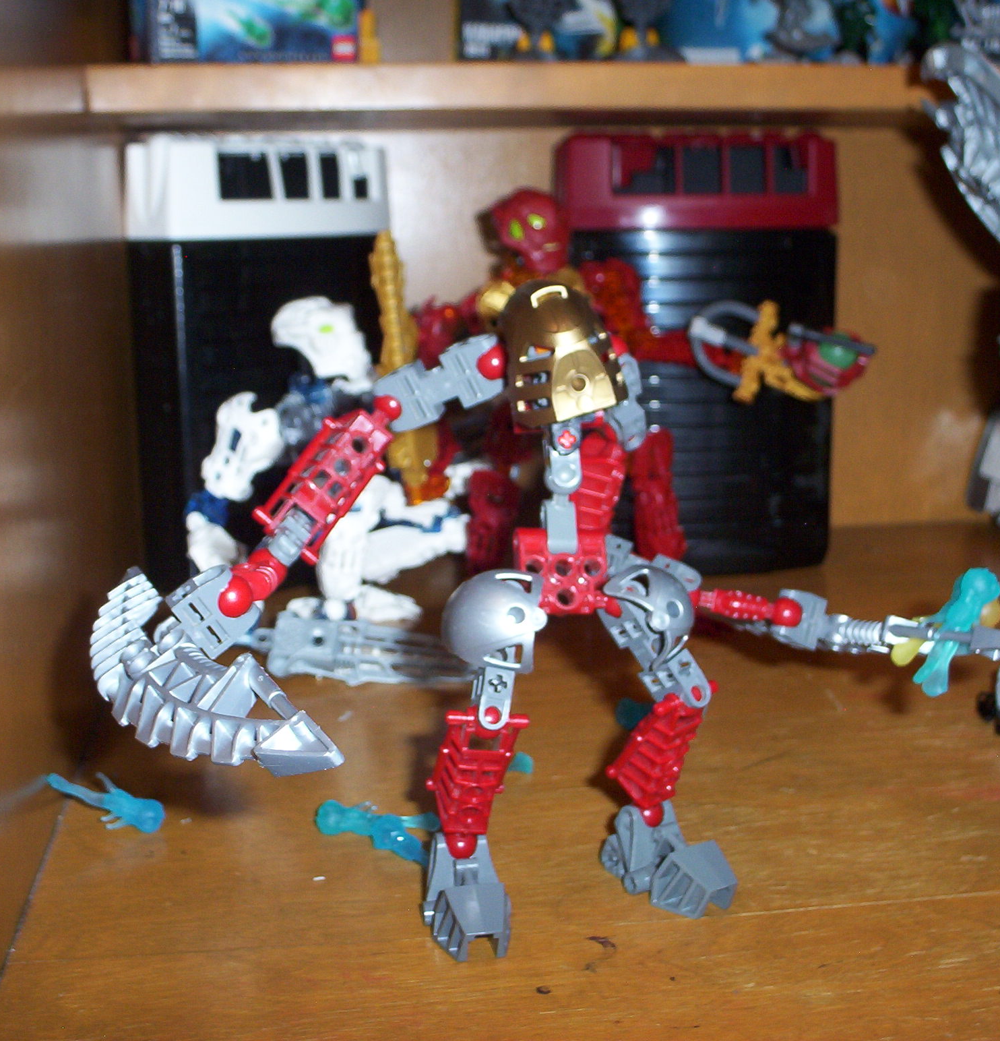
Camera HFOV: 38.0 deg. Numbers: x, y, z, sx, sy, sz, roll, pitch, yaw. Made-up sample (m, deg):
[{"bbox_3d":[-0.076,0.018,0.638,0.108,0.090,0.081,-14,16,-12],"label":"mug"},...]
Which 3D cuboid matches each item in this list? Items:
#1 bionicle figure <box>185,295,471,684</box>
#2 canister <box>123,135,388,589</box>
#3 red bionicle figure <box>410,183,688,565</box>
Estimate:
[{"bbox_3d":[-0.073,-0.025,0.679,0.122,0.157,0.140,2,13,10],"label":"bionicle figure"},{"bbox_3d":[-0.121,-0.082,0.768,0.135,0.231,0.072,-11,16,-40],"label":"canister"},{"bbox_3d":[0.027,-0.062,0.736,0.127,0.203,0.085,-3,13,-12],"label":"red bionicle figure"}]

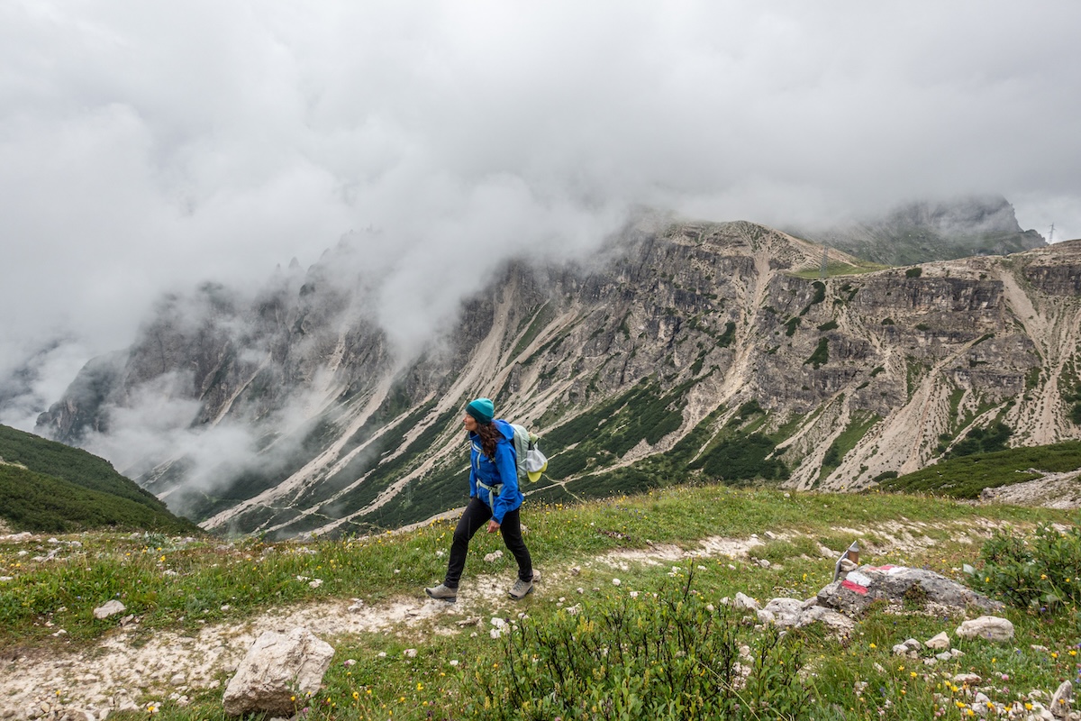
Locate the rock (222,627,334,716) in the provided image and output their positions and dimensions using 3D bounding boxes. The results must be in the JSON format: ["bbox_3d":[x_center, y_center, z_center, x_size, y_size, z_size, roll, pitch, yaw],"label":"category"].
[{"bbox_3d":[-1.392,1.645,3.820,0.480,0.350,0.410,3,7,18],"label":"rock"}]

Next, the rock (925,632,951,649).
[{"bbox_3d":[2.423,1.705,4.400,0.145,0.090,0.110,3,7,18],"label":"rock"}]

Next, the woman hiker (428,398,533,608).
[{"bbox_3d":[-0.473,1.092,5.690,0.800,1.630,0.500,-2,7,-25],"label":"woman hiker"}]

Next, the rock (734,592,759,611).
[{"bbox_3d":[1.514,1.772,5.300,0.170,0.115,0.140,2,6,12],"label":"rock"}]

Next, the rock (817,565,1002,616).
[{"bbox_3d":[2.693,1.713,5.300,1.200,0.280,0.520,1,6,3],"label":"rock"}]

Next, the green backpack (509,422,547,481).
[{"bbox_3d":[-0.127,0.755,5.780,0.250,0.490,0.290,-6,9,-25],"label":"green backpack"}]

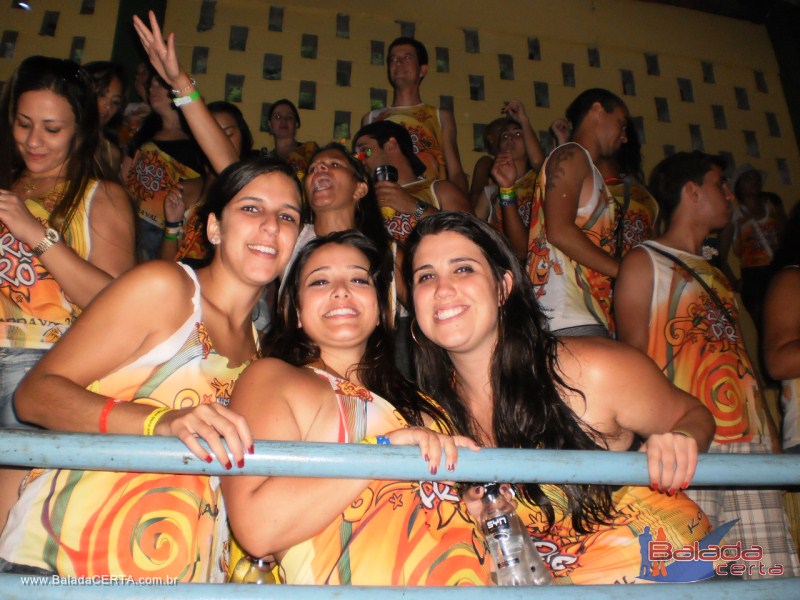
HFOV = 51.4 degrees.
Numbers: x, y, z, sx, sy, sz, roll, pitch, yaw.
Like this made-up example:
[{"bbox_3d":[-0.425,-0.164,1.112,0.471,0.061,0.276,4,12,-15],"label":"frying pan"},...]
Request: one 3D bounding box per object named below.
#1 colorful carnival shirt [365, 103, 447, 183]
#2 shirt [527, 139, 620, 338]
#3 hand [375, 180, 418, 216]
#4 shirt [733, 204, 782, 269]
[{"bbox_3d":[0.031,-0.673,3.930,0.420,0.630,0.260,-1,-24,-2],"label":"colorful carnival shirt"},{"bbox_3d":[0.526,-0.144,2.630,0.270,0.660,0.400,-2,-24,-1],"label":"shirt"},{"bbox_3d":[-0.011,-0.314,2.550,0.130,0.105,0.090,6,-25,-17],"label":"hand"},{"bbox_3d":[2.185,-0.371,5.100,0.350,0.450,0.240,-2,-24,1],"label":"shirt"}]

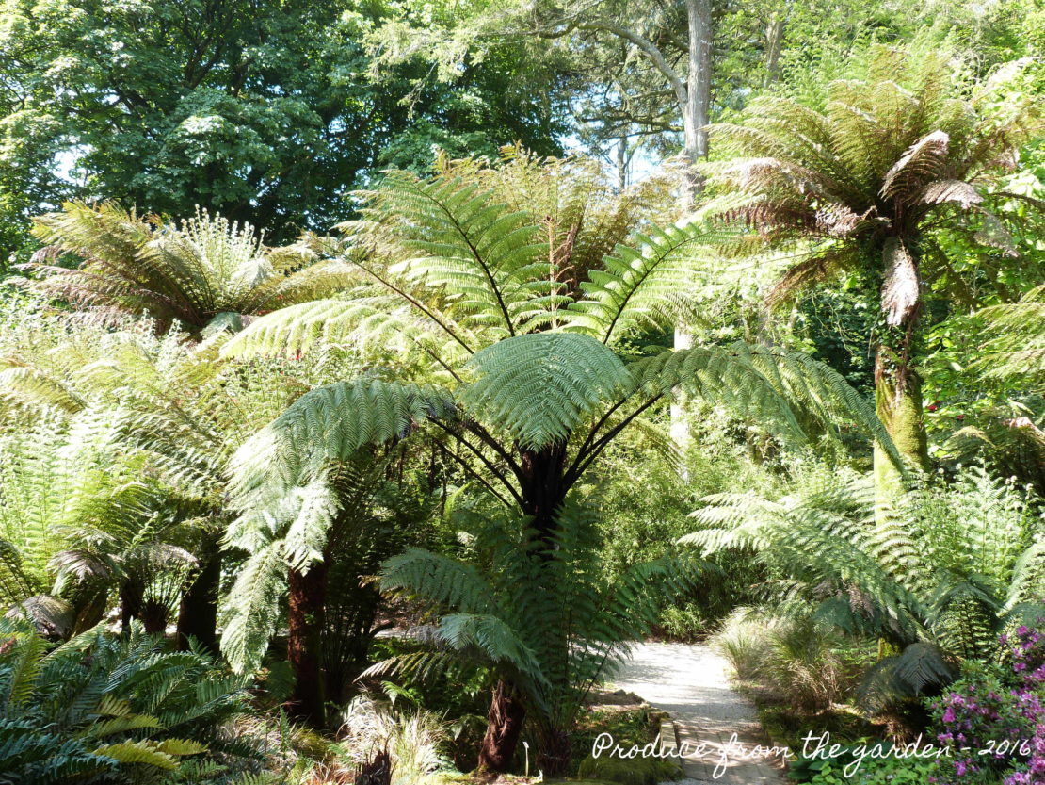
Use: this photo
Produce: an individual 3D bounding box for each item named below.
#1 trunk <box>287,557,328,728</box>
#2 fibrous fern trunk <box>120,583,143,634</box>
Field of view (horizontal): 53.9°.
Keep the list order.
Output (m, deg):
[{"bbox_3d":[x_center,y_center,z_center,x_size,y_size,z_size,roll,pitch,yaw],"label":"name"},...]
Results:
[{"bbox_3d":[-1.460,1.695,7.000,0.260,1.200,0.260,0,-2,0],"label":"trunk"},{"bbox_3d":[-3.620,2.021,9.500,0.220,0.600,0.220,0,-2,0],"label":"fibrous fern trunk"}]

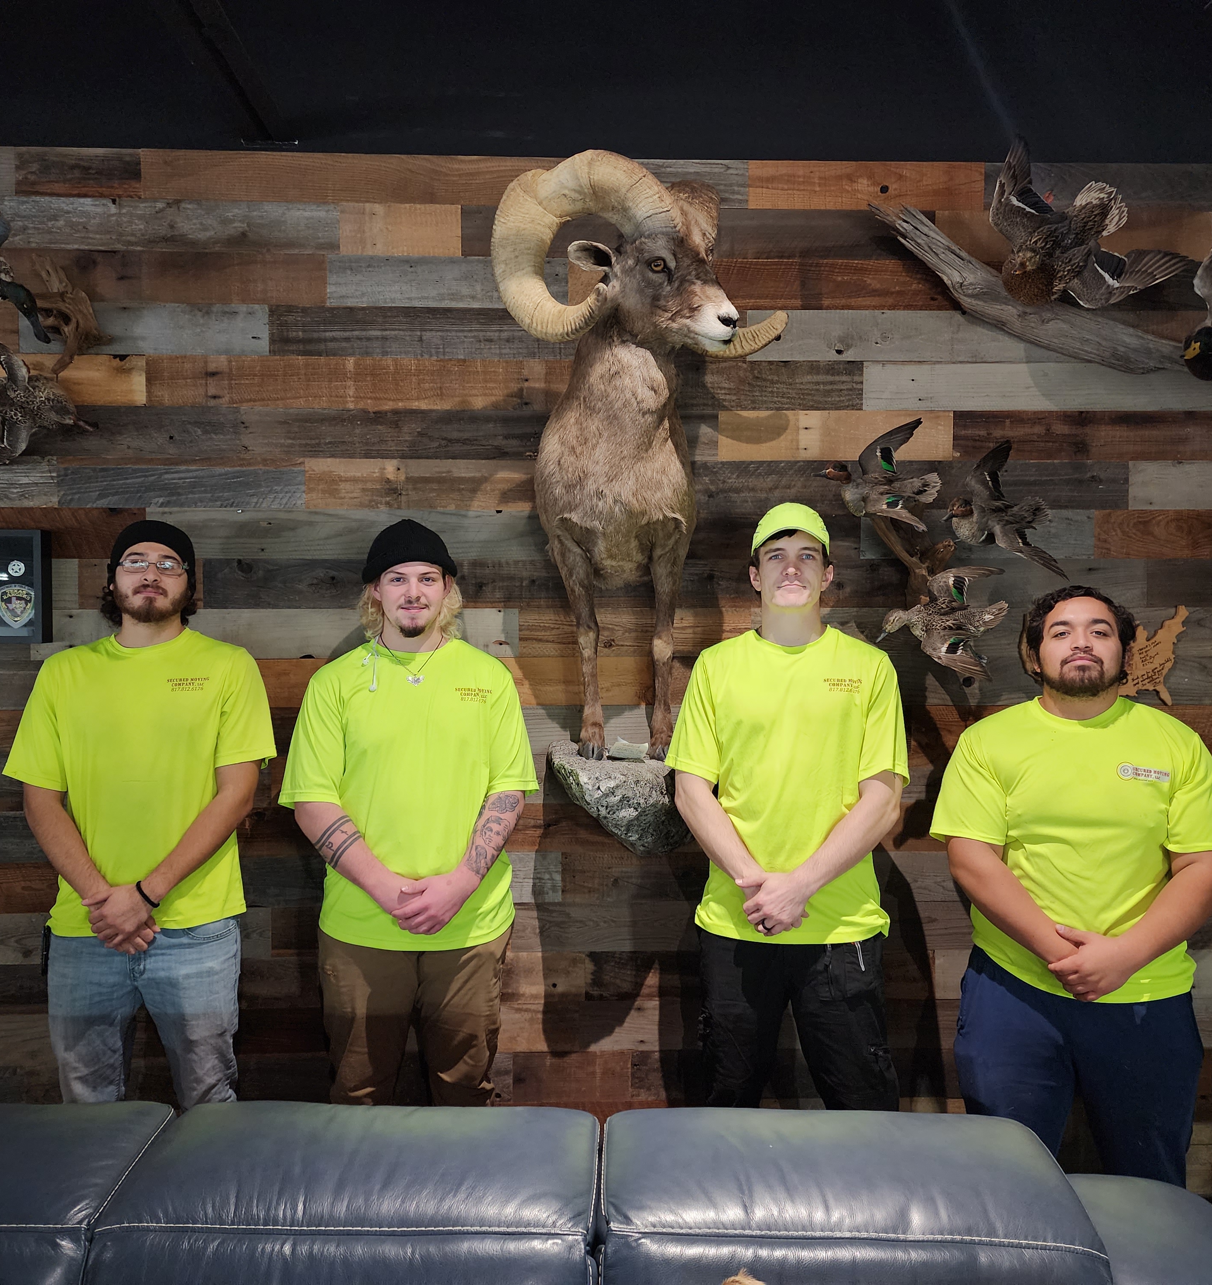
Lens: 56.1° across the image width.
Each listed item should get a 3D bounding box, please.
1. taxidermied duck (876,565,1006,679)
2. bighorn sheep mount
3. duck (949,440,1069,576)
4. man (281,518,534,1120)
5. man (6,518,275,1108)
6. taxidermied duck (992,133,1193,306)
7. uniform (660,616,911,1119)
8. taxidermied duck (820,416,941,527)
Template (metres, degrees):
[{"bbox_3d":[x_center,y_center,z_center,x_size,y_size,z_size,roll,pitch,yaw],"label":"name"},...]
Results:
[{"bbox_3d":[0.840,-0.017,2.806,0.386,0.271,0.160,-13,-12,-15],"label":"taxidermied duck"},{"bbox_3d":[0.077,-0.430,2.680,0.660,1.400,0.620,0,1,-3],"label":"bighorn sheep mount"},{"bbox_3d":[0.986,-0.327,2.820,0.330,0.390,0.220,-11,-23,-37],"label":"duck"},{"bbox_3d":[-0.427,0.630,2.497,0.550,1.800,0.350,0,1,-2],"label":"man"},{"bbox_3d":[-1.007,0.630,2.497,0.570,1.800,0.350,0,1,-5],"label":"man"},{"bbox_3d":[1.195,-1.043,2.820,0.500,0.300,0.460,36,36,3],"label":"taxidermied duck"},{"bbox_3d":[0.390,0.735,2.449,0.516,1.547,0.300,0,1,3],"label":"uniform"},{"bbox_3d":[0.685,-0.416,2.820,0.340,0.350,0.210,-2,-37,-30],"label":"taxidermied duck"}]

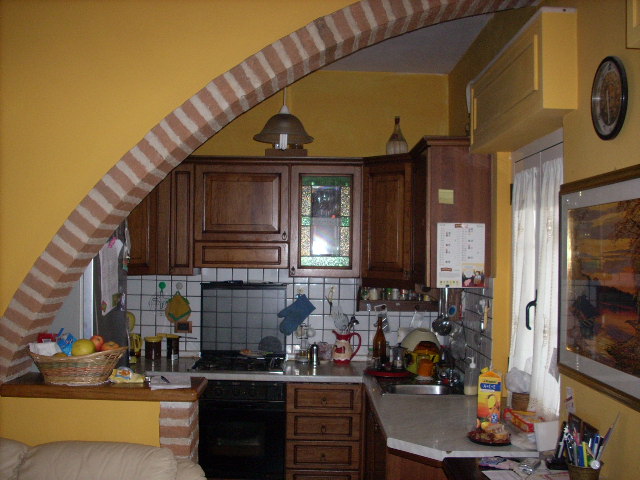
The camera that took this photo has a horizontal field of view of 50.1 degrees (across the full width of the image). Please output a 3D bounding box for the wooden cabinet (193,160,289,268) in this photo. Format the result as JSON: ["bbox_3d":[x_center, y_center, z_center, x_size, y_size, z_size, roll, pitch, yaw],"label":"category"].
[{"bbox_3d":[-0.500,-0.160,4.492,0.601,0.686,0.340,1,-1,-1],"label":"wooden cabinet"}]

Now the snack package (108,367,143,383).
[{"bbox_3d":[-0.870,0.602,3.078,0.157,0.062,0.100,1,-1,0],"label":"snack package"}]

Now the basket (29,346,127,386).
[{"bbox_3d":[-1.078,0.548,3.047,0.438,0.165,0.290,1,-1,0],"label":"basket"}]

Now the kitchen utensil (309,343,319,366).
[{"bbox_3d":[-0.037,0.736,4.431,0.058,0.150,0.058,1,-1,-1],"label":"kitchen utensil"}]

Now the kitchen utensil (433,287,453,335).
[{"bbox_3d":[0.745,0.410,4.154,0.115,0.320,0.090,0,-1,16],"label":"kitchen utensil"}]

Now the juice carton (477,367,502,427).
[{"bbox_3d":[0.720,0.665,2.893,0.095,0.251,0.095,0,-1,11],"label":"juice carton"}]

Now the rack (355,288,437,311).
[{"bbox_3d":[0.524,0.391,4.606,0.550,0.181,0.110,1,-1,-1],"label":"rack"}]

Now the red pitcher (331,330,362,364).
[{"bbox_3d":[0.175,0.694,4.434,0.188,0.222,0.140,1,-1,0],"label":"red pitcher"}]

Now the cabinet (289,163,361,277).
[{"bbox_3d":[0.034,-0.128,4.472,0.454,0.732,0.320,1,-1,0],"label":"cabinet"}]

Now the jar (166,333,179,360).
[{"bbox_3d":[-0.972,0.709,4.527,0.084,0.159,0.084,1,-1,0],"label":"jar"}]

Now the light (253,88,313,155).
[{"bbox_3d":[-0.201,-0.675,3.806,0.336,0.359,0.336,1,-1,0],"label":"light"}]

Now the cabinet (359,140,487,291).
[{"bbox_3d":[0.563,-0.135,4.045,0.605,0.765,1.180,1,-1,0],"label":"cabinet"}]

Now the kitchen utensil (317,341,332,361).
[{"bbox_3d":[0.036,0.737,4.483,0.098,0.135,0.100,1,-1,0],"label":"kitchen utensil"}]

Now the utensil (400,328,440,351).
[{"bbox_3d":[0.623,0.626,4.218,0.247,0.153,0.200,1,-1,0],"label":"utensil"}]

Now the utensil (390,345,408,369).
[{"bbox_3d":[0.496,0.728,4.245,0.120,0.158,0.095,1,-1,-12],"label":"utensil"}]

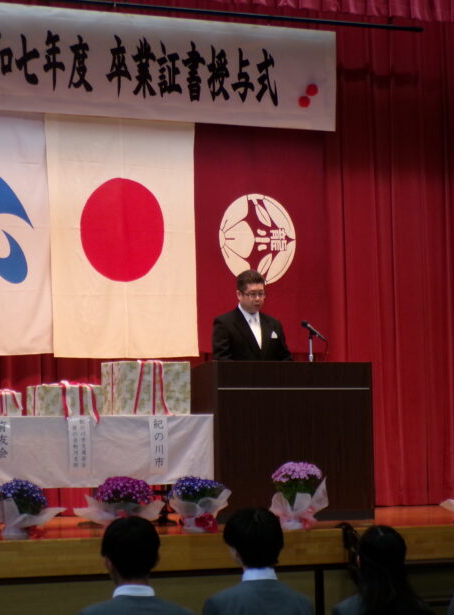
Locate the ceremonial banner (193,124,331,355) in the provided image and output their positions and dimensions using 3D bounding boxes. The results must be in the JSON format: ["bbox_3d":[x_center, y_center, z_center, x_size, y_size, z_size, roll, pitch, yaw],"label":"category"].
[{"bbox_3d":[0.231,-0.529,15.089,1.194,1.752,0.050,1,-5,-27],"label":"ceremonial banner"}]

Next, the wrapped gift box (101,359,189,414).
[{"bbox_3d":[-0.523,0.534,13.164,0.492,0.343,0.300,1,-5,-27],"label":"wrapped gift box"}]

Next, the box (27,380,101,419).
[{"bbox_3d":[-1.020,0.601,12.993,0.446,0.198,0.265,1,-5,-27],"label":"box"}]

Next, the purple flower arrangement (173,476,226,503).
[{"bbox_3d":[-0.164,1.046,11.704,0.310,0.155,0.280,1,-5,-27],"label":"purple flower arrangement"}]

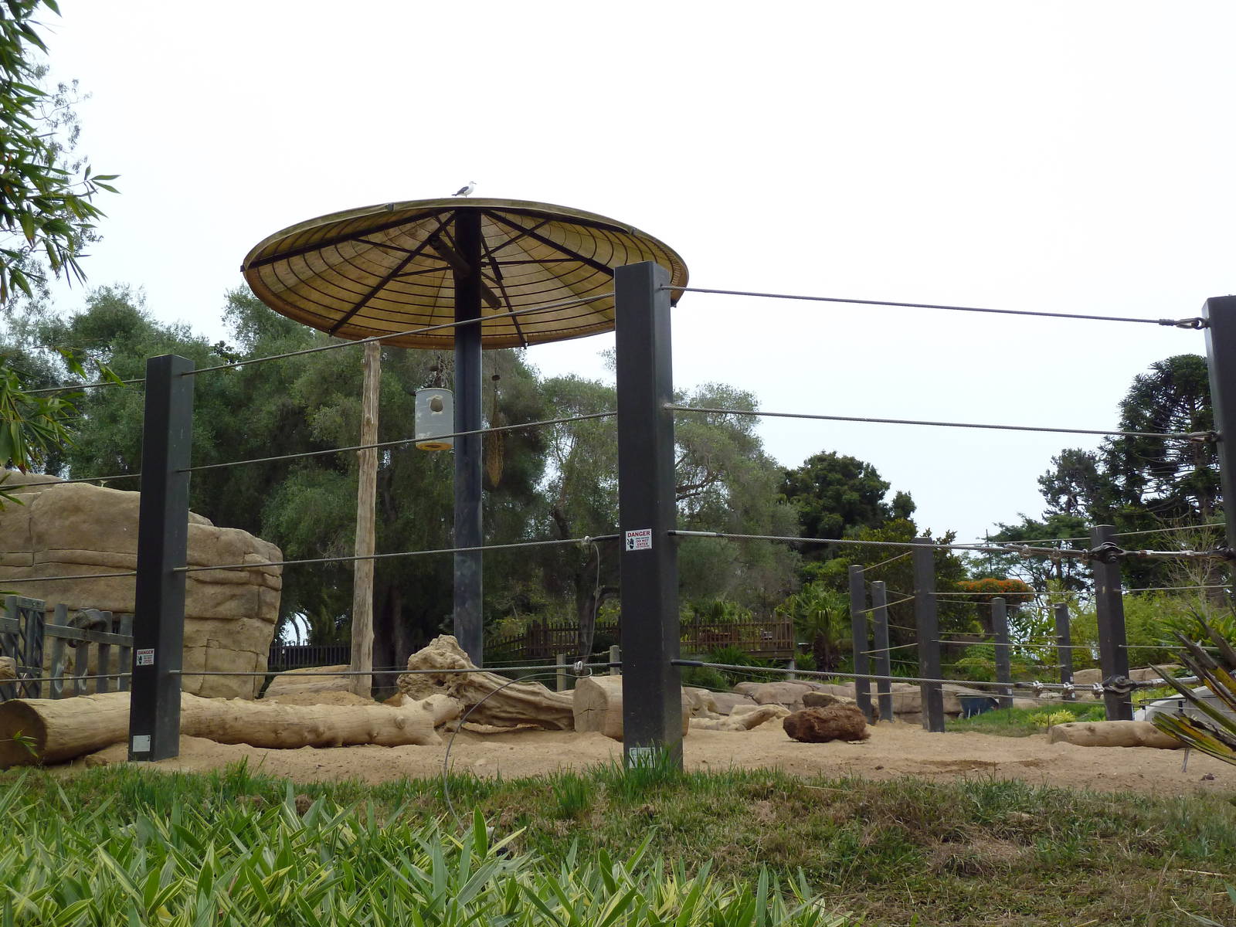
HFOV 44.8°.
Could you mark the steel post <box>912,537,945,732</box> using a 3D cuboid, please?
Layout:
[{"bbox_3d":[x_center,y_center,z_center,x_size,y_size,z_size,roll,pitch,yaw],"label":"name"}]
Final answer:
[{"bbox_3d":[4.005,2.197,19.352,0.203,2.450,0.203,1,-12,-8],"label":"steel post"}]

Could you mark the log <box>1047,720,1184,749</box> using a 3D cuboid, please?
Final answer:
[{"bbox_3d":[4.892,2.646,14.616,1.460,0.267,0.280,1,-12,-12],"label":"log"}]

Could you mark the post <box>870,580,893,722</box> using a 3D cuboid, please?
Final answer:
[{"bbox_3d":[4.594,3.284,25.969,0.205,2.450,0.205,-5,-12,16],"label":"post"}]

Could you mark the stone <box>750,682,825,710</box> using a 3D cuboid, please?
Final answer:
[{"bbox_3d":[3.020,4.315,27.799,1.417,0.517,0.850,-2,-12,5],"label":"stone"}]

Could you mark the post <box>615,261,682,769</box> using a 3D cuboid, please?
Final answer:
[{"bbox_3d":[0.150,0.230,7.220,0.202,2.450,0.202,-7,-13,28],"label":"post"}]

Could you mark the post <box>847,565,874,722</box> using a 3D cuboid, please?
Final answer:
[{"bbox_3d":[3.716,2.797,22.904,0.205,2.450,0.205,-1,-12,1],"label":"post"}]

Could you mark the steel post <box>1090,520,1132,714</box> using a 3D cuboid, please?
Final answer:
[{"bbox_3d":[5.409,1.895,16.352,0.203,2.420,0.203,3,-12,-20],"label":"steel post"}]

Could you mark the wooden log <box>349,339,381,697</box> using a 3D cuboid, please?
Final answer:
[{"bbox_3d":[-2.926,0.610,17.534,0.250,4.220,0.250,0,-12,0],"label":"wooden log"}]

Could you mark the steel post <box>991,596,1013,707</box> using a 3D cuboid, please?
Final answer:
[{"bbox_3d":[7.764,3.946,30.223,0.207,2.420,0.207,-10,-15,38],"label":"steel post"}]

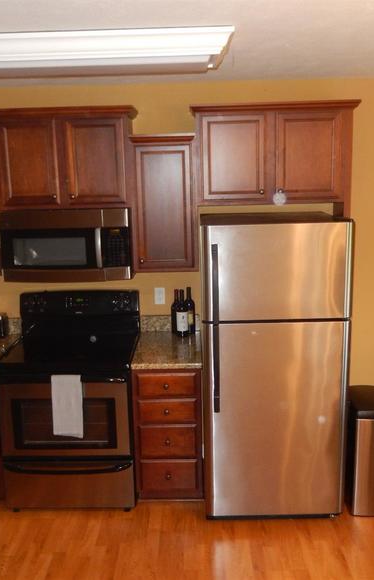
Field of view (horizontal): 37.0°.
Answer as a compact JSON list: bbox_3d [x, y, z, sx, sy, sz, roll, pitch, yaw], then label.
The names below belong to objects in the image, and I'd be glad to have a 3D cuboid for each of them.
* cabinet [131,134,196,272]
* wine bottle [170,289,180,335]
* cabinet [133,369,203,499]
[{"bbox_3d":[-0.124,-0.511,3.339,0.380,0.776,0.340,-1,11,1],"label":"cabinet"},{"bbox_3d":[-0.066,0.134,3.618,0.076,0.295,0.076,-1,12,1],"label":"wine bottle"},{"bbox_3d":[-0.098,0.797,3.502,0.395,0.875,0.620,-1,12,1],"label":"cabinet"}]

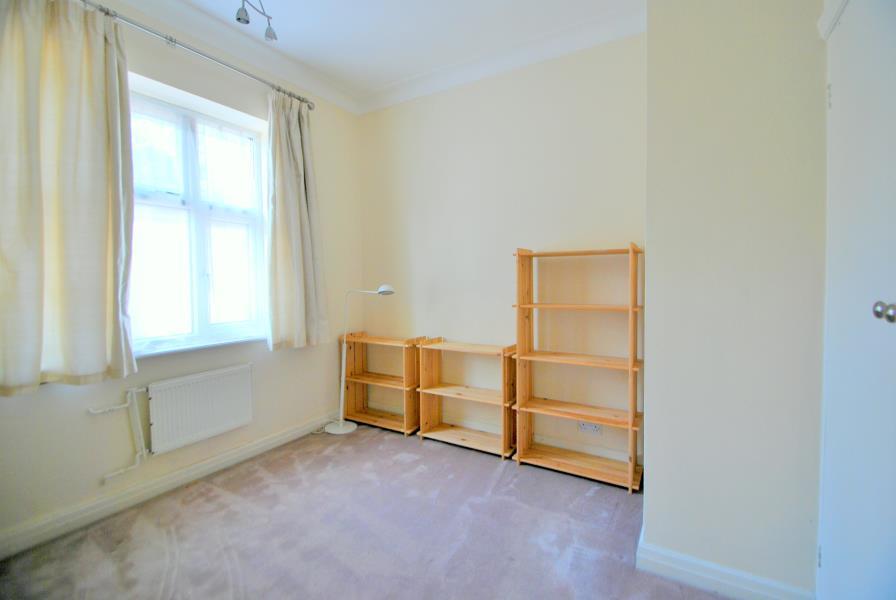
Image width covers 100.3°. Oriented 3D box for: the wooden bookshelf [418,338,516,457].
[{"bbox_3d":[0.147,0.696,2.767,0.754,0.752,0.262,1,3,31],"label":"wooden bookshelf"}]

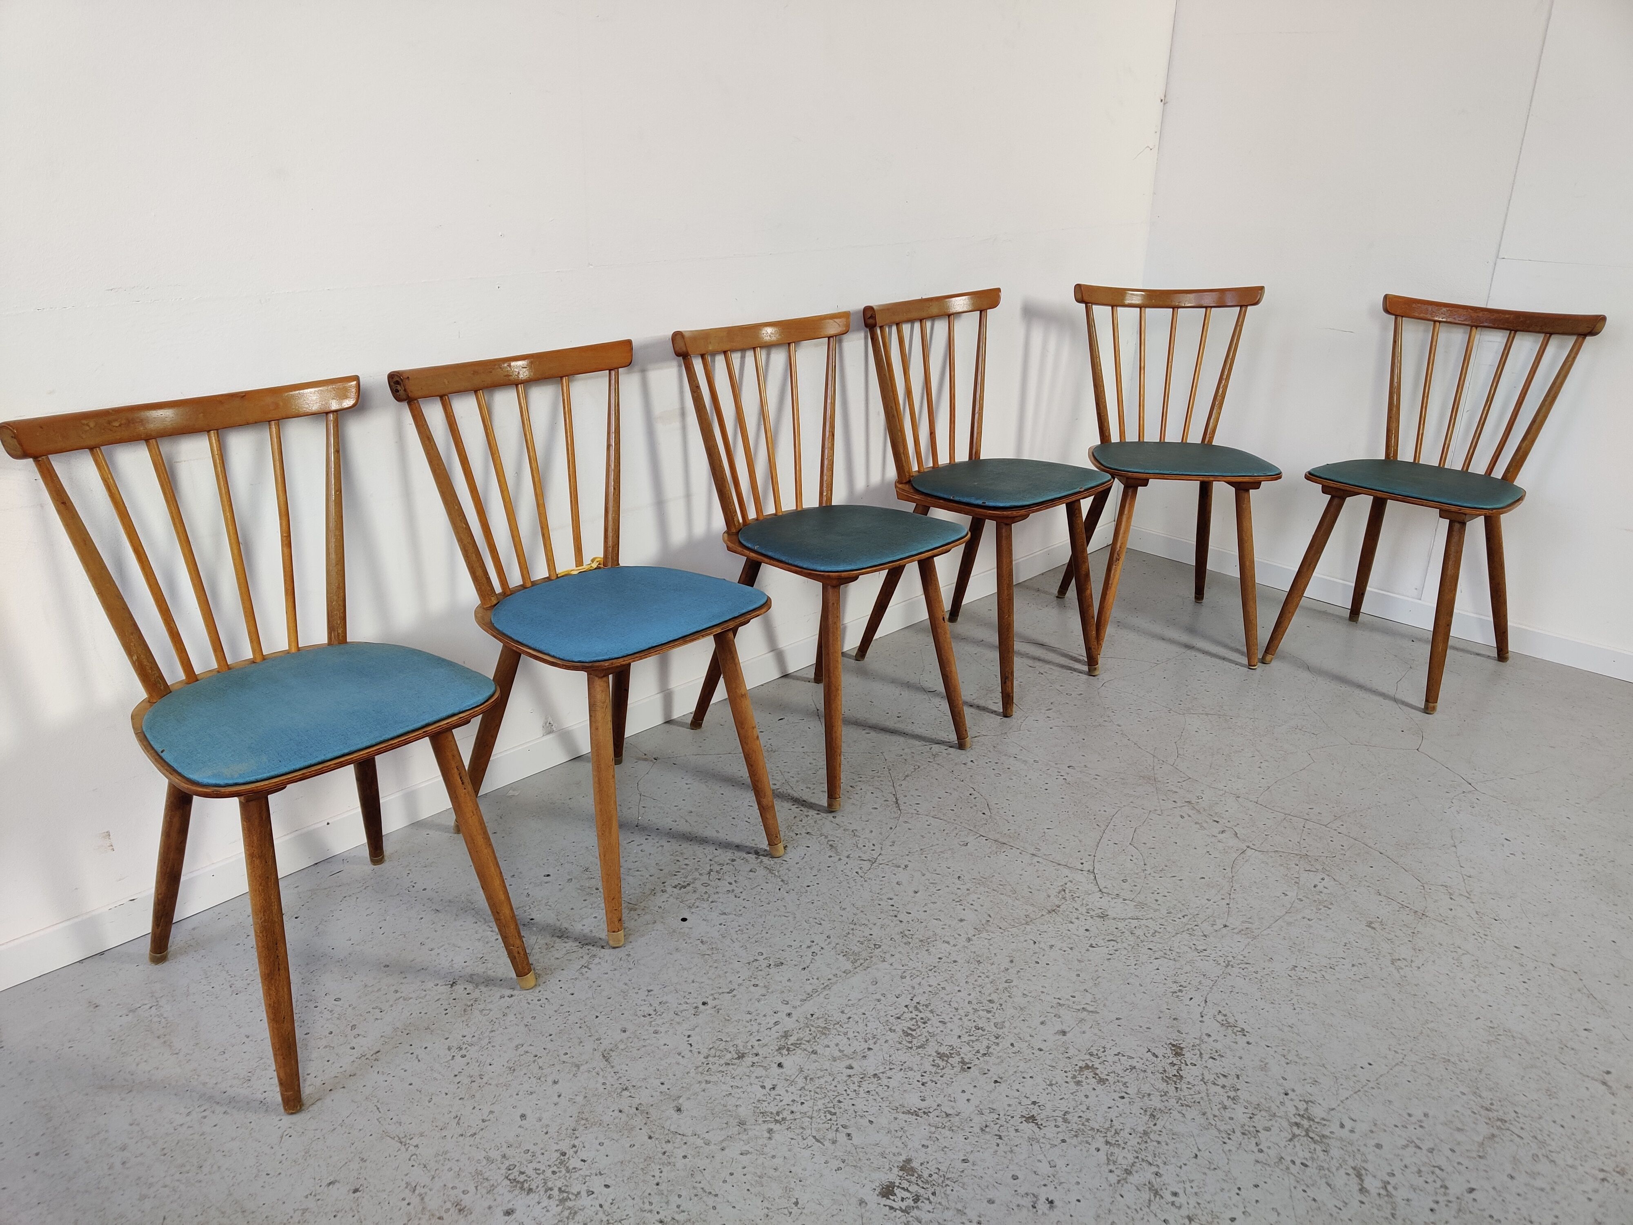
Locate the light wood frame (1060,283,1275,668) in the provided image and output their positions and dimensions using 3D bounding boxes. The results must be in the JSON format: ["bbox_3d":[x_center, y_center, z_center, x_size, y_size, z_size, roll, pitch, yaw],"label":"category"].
[{"bbox_3d":[0.820,-0.336,2.966,0.453,0.794,0.490,1,21,-2],"label":"light wood frame"}]

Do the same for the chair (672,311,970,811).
[{"bbox_3d":[0.009,-0.126,2.386,0.453,0.794,0.490,-18,29,-41],"label":"chair"}]

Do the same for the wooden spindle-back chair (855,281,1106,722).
[{"bbox_3d":[0.355,-0.258,2.741,0.490,0.794,0.453,21,29,41],"label":"wooden spindle-back chair"}]

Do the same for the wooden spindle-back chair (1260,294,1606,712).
[{"bbox_3d":[1.344,-0.262,2.804,0.453,0.794,0.490,21,29,41],"label":"wooden spindle-back chair"}]

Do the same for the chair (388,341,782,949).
[{"bbox_3d":[-0.348,0.011,2.015,0.490,0.794,0.453,20,28,39],"label":"chair"}]

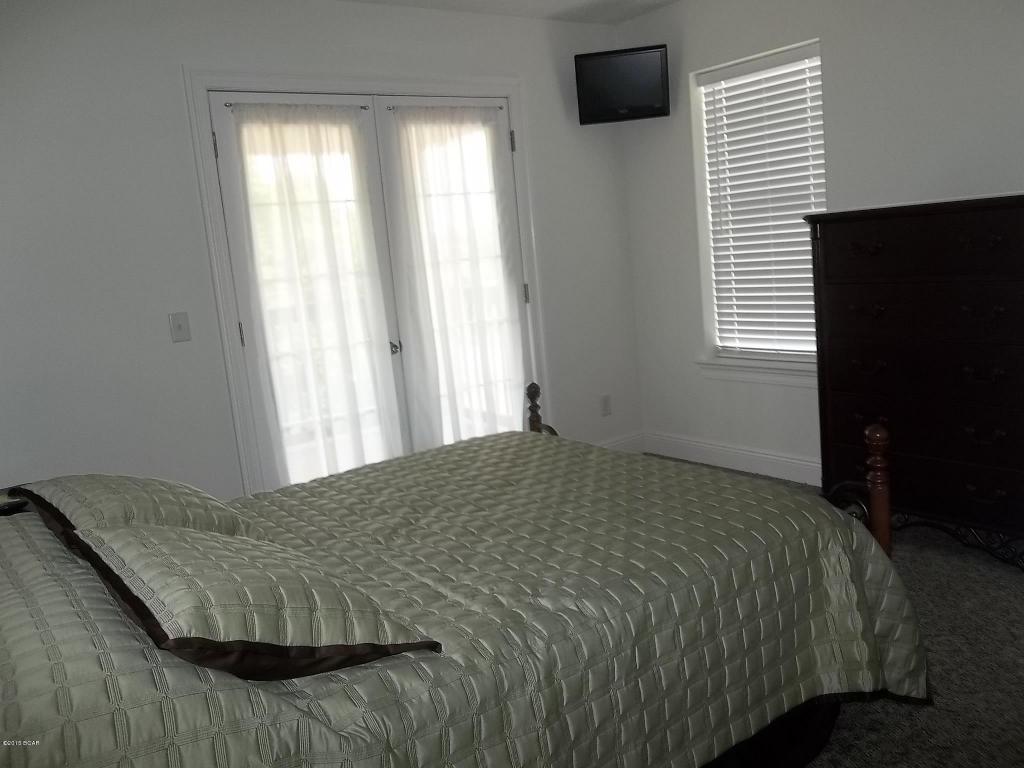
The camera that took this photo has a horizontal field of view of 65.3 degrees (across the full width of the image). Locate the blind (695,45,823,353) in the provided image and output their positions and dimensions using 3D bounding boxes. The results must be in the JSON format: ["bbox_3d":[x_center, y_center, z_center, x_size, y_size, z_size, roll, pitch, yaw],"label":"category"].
[{"bbox_3d":[1.231,-0.857,3.910,0.060,1.400,0.740,-12,11,-33],"label":"blind"}]

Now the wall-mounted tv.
[{"bbox_3d":[0.570,-1.527,4.103,0.459,0.340,0.070,-5,13,5],"label":"wall-mounted tv"}]

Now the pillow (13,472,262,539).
[{"bbox_3d":[-1.041,0.378,2.312,0.550,0.190,0.760,6,0,-39],"label":"pillow"}]

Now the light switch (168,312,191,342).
[{"bbox_3d":[-1.359,-0.232,3.275,0.071,0.117,0.012,-12,11,-33],"label":"light switch"}]

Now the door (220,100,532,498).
[{"bbox_3d":[-0.536,-0.334,3.841,1.504,2.033,0.070,-12,11,-33],"label":"door"}]

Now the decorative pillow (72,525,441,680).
[{"bbox_3d":[-0.573,0.434,1.726,0.520,0.190,0.780,6,1,-35],"label":"decorative pillow"}]

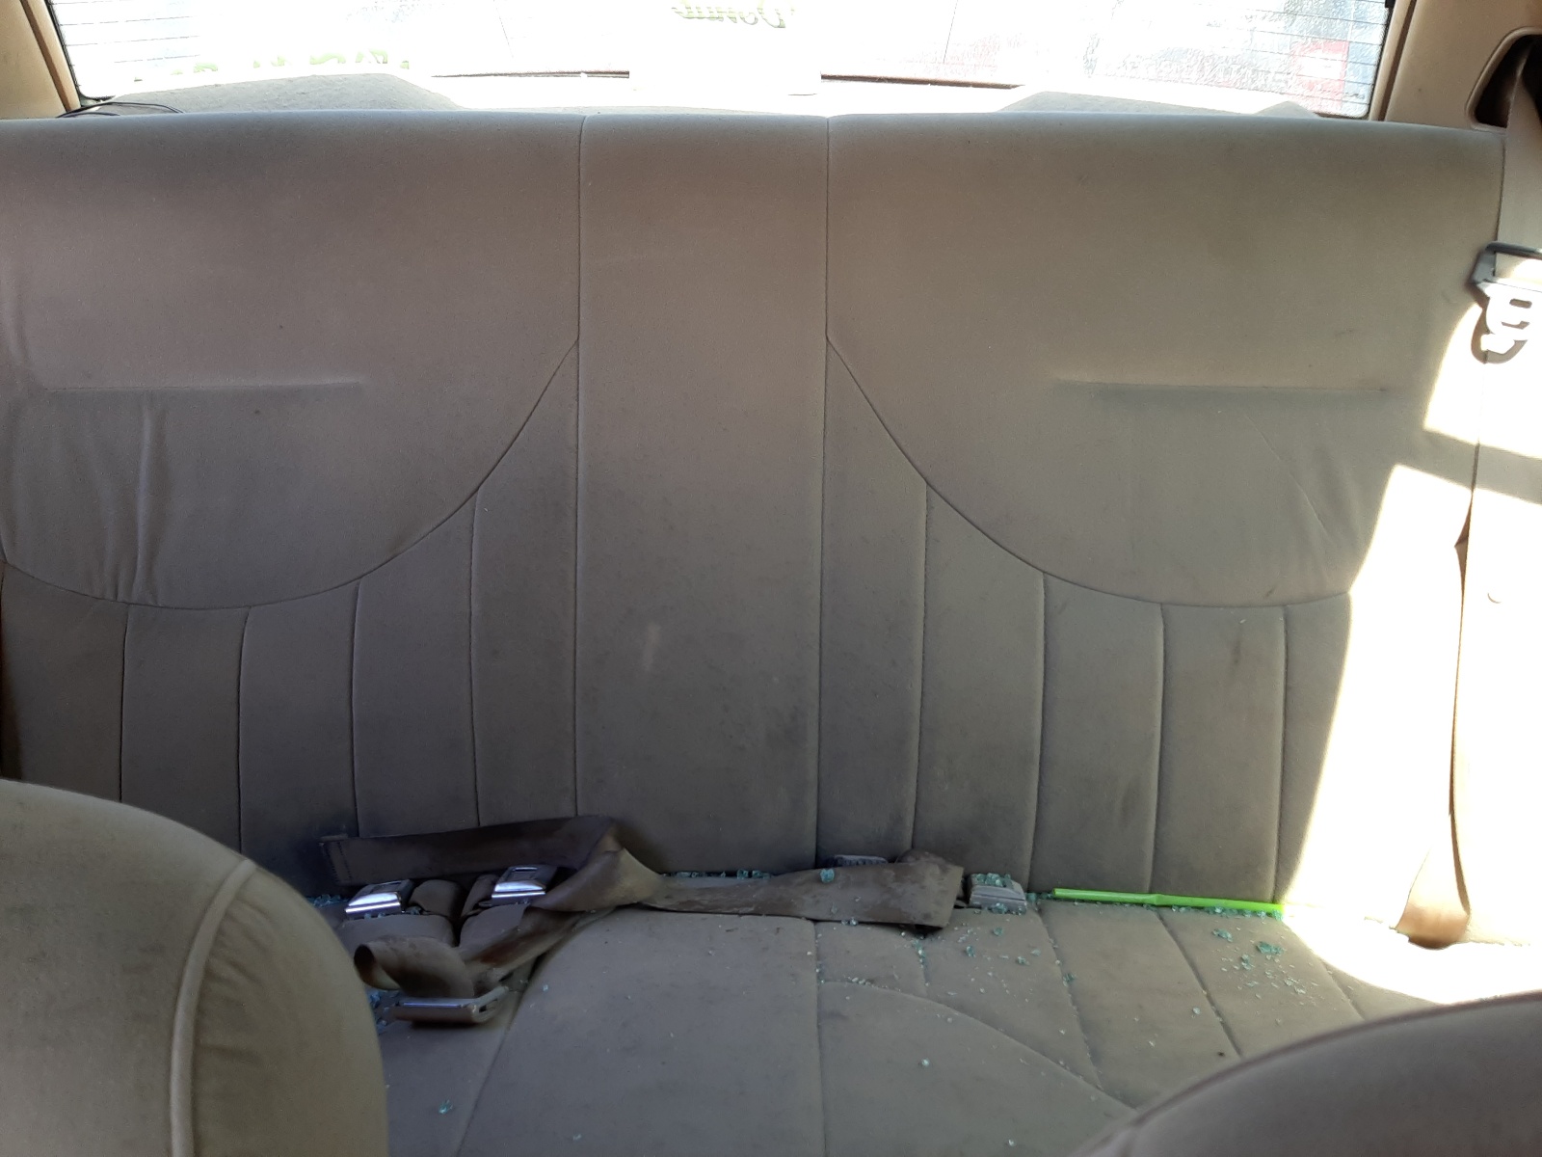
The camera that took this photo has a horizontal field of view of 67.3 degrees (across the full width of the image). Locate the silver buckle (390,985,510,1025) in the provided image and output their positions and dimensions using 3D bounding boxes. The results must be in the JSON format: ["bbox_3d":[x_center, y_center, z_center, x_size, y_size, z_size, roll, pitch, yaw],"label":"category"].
[{"bbox_3d":[-0.240,0.317,0.860,0.076,0.016,0.038,1,15,4],"label":"silver buckle"}]

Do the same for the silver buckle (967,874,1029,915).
[{"bbox_3d":[0.187,0.259,0.950,0.049,0.018,0.050,6,12,1],"label":"silver buckle"}]

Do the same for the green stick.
[{"bbox_3d":[0.328,0.267,0.957,0.186,0.009,0.009,3,25,2],"label":"green stick"}]

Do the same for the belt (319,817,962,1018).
[{"bbox_3d":[-0.110,0.266,0.910,0.530,0.080,0.160,1,25,1],"label":"belt"}]

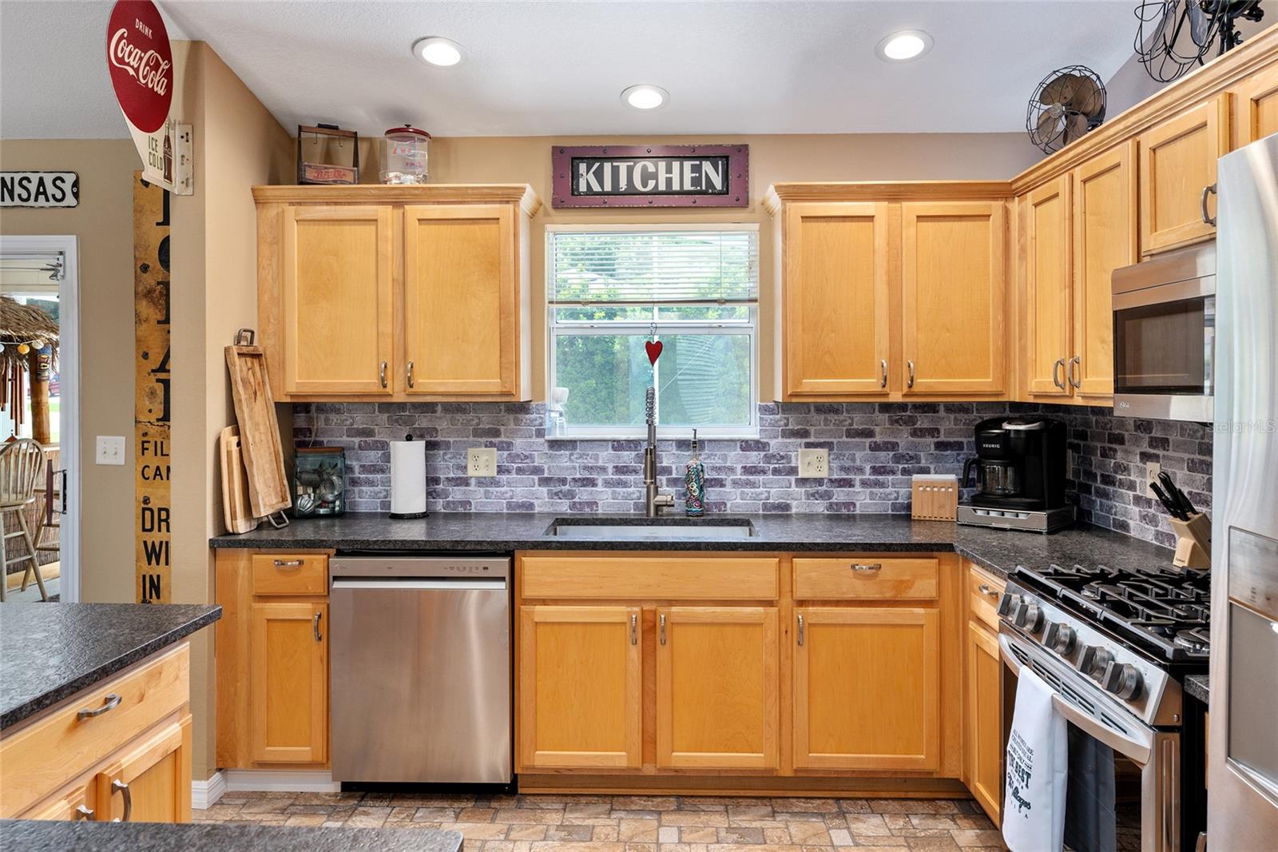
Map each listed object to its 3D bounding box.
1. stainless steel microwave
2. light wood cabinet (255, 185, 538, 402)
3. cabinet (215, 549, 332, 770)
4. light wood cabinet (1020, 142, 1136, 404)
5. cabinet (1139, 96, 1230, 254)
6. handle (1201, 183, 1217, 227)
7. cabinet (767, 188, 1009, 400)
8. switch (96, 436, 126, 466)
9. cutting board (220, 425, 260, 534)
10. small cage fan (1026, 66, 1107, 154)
[{"bbox_3d":[1.459,-0.214,1.915,0.400,0.410,0.755,0,2,2],"label":"stainless steel microwave"},{"bbox_3d":[-0.910,-0.486,3.310,1.010,0.790,0.350,0,2,2],"label":"light wood cabinet"},{"bbox_3d":[-1.224,0.780,3.180,0.400,0.760,0.610,0,2,2],"label":"cabinet"},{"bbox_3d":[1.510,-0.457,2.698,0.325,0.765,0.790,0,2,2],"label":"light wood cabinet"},{"bbox_3d":[1.479,-0.595,2.060,0.330,0.350,0.390,0,2,2],"label":"cabinet"},{"bbox_3d":[1.311,-0.506,1.960,0.033,0.102,0.016,0,2,2],"label":"handle"},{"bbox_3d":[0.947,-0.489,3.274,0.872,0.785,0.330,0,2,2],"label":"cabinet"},{"bbox_3d":[-2.196,0.104,3.542,0.117,0.117,0.014,0,2,2],"label":"switch"},{"bbox_3d":[-1.420,0.183,3.070,0.035,0.375,0.260,-5,2,2],"label":"cutting board"},{"bbox_3d":[1.443,-1.020,2.846,0.220,0.345,0.285,-1,2,-33],"label":"small cage fan"}]

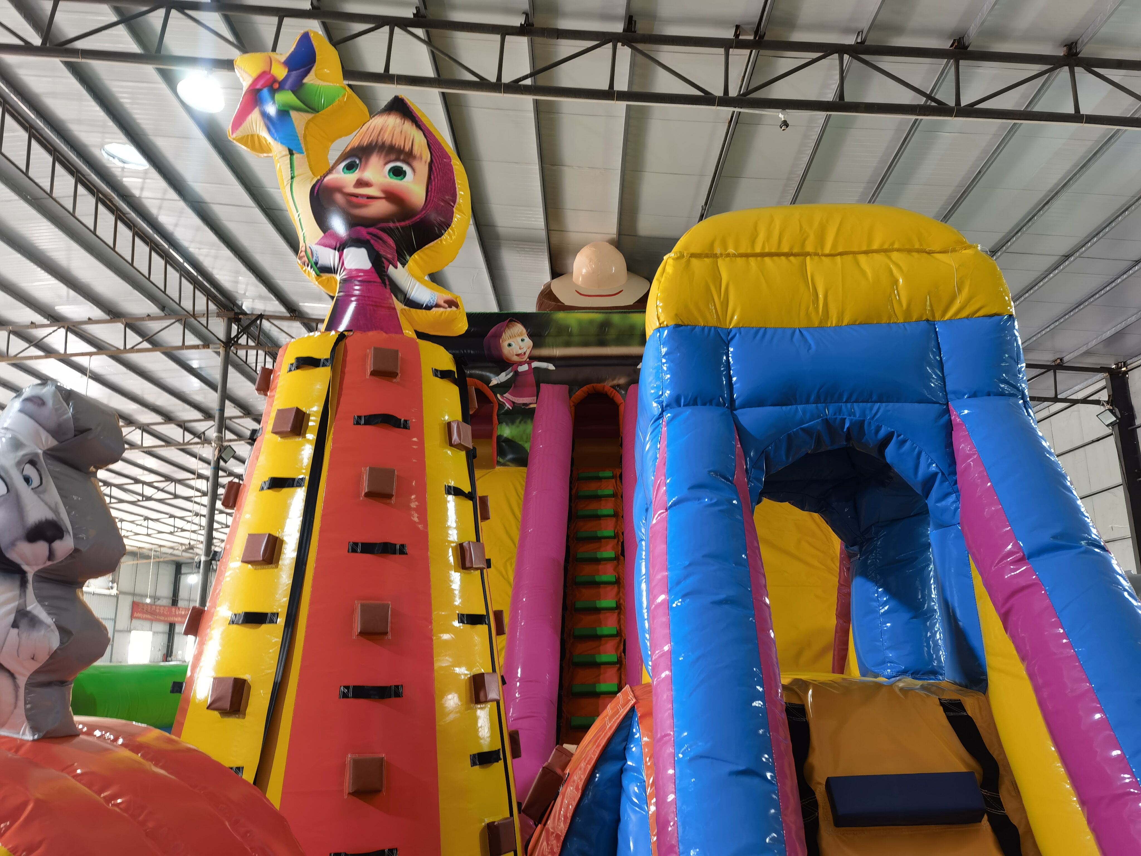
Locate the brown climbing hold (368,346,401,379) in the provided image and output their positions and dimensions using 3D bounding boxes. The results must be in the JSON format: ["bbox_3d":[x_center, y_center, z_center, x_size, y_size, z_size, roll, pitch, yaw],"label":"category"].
[{"bbox_3d":[-0.928,-0.324,4.443,0.145,0.145,0.085,4,-23,-17],"label":"brown climbing hold"}]

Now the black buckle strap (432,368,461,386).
[{"bbox_3d":[-0.661,-0.272,4.747,0.035,0.053,0.270,-16,-19,23],"label":"black buckle strap"}]

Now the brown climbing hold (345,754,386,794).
[{"bbox_3d":[-0.855,1.442,3.712,0.145,0.145,0.085,4,-23,-17],"label":"brown climbing hold"}]

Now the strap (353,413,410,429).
[{"bbox_3d":[-0.922,-0.032,4.348,0.270,0.053,0.035,4,-23,-17],"label":"strap"}]

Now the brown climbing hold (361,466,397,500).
[{"bbox_3d":[-0.906,0.259,4.200,0.145,0.145,0.085,4,-23,-17],"label":"brown climbing hold"}]

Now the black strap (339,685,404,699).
[{"bbox_3d":[-0.864,1.145,3.864,0.270,0.053,0.035,4,-23,-17],"label":"black strap"}]

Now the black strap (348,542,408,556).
[{"bbox_3d":[-0.887,0.558,4.107,0.270,0.053,0.035,4,-23,-17],"label":"black strap"}]

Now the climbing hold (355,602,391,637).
[{"bbox_3d":[-0.876,0.851,3.958,0.145,0.145,0.085,4,-23,-17],"label":"climbing hold"}]

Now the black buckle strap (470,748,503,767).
[{"bbox_3d":[-0.390,1.535,4.146,0.035,0.053,0.270,-16,-19,23],"label":"black buckle strap"}]

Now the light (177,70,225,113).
[{"bbox_3d":[-3.718,-3.430,9.000,0.450,0.300,0.450,0,-13,0],"label":"light"}]

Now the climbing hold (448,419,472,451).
[{"bbox_3d":[-0.579,0.038,4.662,0.085,0.145,0.145,-16,-18,21],"label":"climbing hold"}]

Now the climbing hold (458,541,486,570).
[{"bbox_3d":[-0.492,0.639,4.454,0.085,0.145,0.145,-16,-18,21],"label":"climbing hold"}]

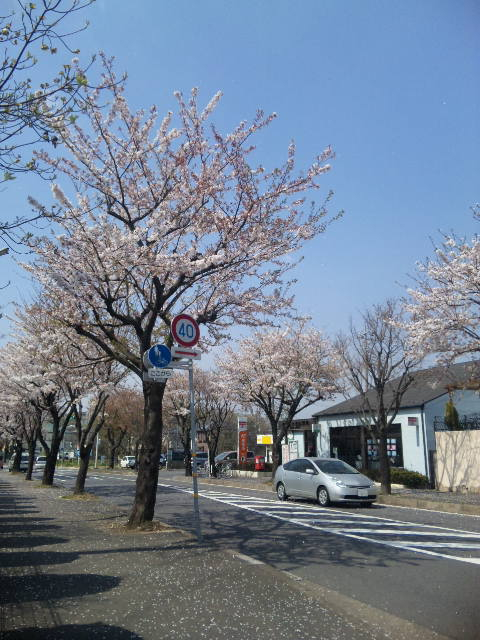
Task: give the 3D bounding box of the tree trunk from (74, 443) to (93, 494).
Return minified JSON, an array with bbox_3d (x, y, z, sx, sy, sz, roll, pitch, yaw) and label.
[{"bbox_3d":[-6.392,6.005,21.787,0.580,2.000,0.520,7,-16,-24],"label":"tree trunk"}]

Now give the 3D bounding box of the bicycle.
[{"bbox_3d":[-1.002,9.753,34.663,0.550,1.040,1.650,7,-16,-24],"label":"bicycle"}]

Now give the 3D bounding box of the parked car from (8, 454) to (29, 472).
[{"bbox_3d":[-21.114,13.593,51.232,1.680,1.760,4.300,7,-16,-27],"label":"parked car"}]

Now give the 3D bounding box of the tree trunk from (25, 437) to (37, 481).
[{"bbox_3d":[-11.977,7.914,30.701,0.400,2.426,0.400,6,-15,-24],"label":"tree trunk"}]

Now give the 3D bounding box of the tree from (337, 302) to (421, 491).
[{"bbox_3d":[5.422,2.853,21.067,3.400,7.617,3.300,0,-14,0],"label":"tree"}]

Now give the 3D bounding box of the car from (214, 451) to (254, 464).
[{"bbox_3d":[-0.568,11.531,43.502,1.730,1.700,4.500,-12,-19,40],"label":"car"}]

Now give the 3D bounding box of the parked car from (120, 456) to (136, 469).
[{"bbox_3d":[-13.803,17.725,66.678,1.600,1.560,3.800,8,-16,-28],"label":"parked car"}]

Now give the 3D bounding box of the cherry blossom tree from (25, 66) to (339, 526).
[{"bbox_3d":[-1.398,-0.925,12.831,7.400,11.000,7.000,7,-16,-24],"label":"cherry blossom tree"}]

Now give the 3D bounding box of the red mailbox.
[{"bbox_3d":[1.264,9.515,34.728,0.520,1.340,0.480,6,-15,-24],"label":"red mailbox"}]

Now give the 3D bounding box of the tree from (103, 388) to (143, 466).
[{"bbox_3d":[-12.638,11.732,58.231,5.300,8.577,5.300,0,-14,0],"label":"tree"}]

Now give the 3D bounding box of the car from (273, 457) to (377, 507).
[{"bbox_3d":[2.817,5.491,18.312,1.725,1.490,4.445,7,-16,-24],"label":"car"}]

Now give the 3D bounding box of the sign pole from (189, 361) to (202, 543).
[{"bbox_3d":[-0.783,2.110,9.358,0.080,3.291,0.080,-4,-14,-1],"label":"sign pole"}]

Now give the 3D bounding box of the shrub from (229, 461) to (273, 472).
[{"bbox_3d":[0.690,9.987,36.484,1.100,0.680,4.300,6,-15,-24],"label":"shrub"}]

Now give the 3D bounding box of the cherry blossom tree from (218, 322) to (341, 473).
[{"bbox_3d":[2.289,4.438,29.524,6.600,8.800,6.500,0,-14,0],"label":"cherry blossom tree"}]

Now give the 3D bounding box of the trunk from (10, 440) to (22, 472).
[{"bbox_3d":[-19.990,12.265,47.944,0.850,2.800,0.800,7,-16,-24],"label":"trunk"}]

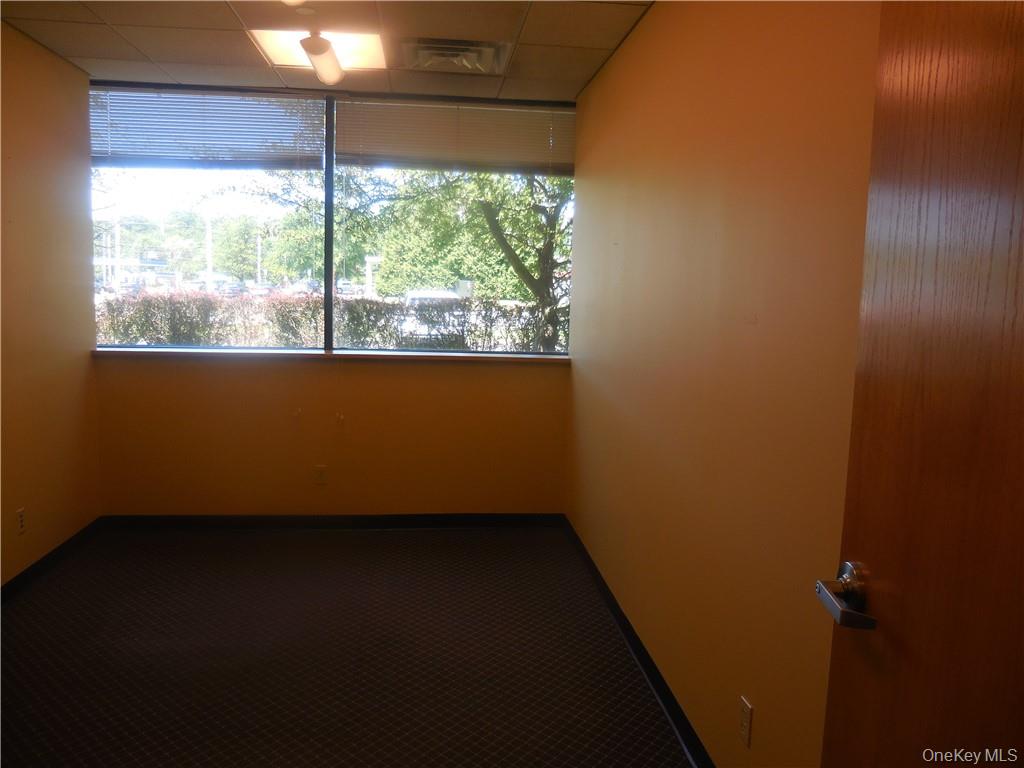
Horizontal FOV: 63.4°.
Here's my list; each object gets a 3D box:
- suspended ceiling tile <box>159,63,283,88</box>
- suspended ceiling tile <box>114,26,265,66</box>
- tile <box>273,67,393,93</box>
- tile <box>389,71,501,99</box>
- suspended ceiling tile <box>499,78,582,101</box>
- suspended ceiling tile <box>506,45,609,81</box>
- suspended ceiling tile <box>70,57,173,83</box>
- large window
[{"bbox_3d":[-1.583,-1.702,4.533,0.610,0.020,0.481,1,7,-6],"label":"suspended ceiling tile"},{"bbox_3d":[-1.529,-1.639,3.996,0.610,0.020,0.607,1,7,-6],"label":"suspended ceiling tile"},{"bbox_3d":[-0.976,-1.696,4.595,0.610,0.020,0.481,1,7,-6],"label":"tile"},{"bbox_3d":[-0.369,-1.689,4.657,0.610,0.020,0.481,1,7,-6],"label":"tile"},{"bbox_3d":[0.164,-1.683,4.711,0.462,0.020,0.481,1,7,-6],"label":"suspended ceiling tile"},{"bbox_3d":[0.218,-1.620,4.173,0.462,0.020,0.607,1,7,-6],"label":"suspended ceiling tile"},{"bbox_3d":[-2.106,-1.708,4.480,0.442,0.020,0.481,1,7,-6],"label":"suspended ceiling tile"},{"bbox_3d":[-1.004,-0.930,4.880,2.720,1.490,0.100,1,7,-6],"label":"large window"}]

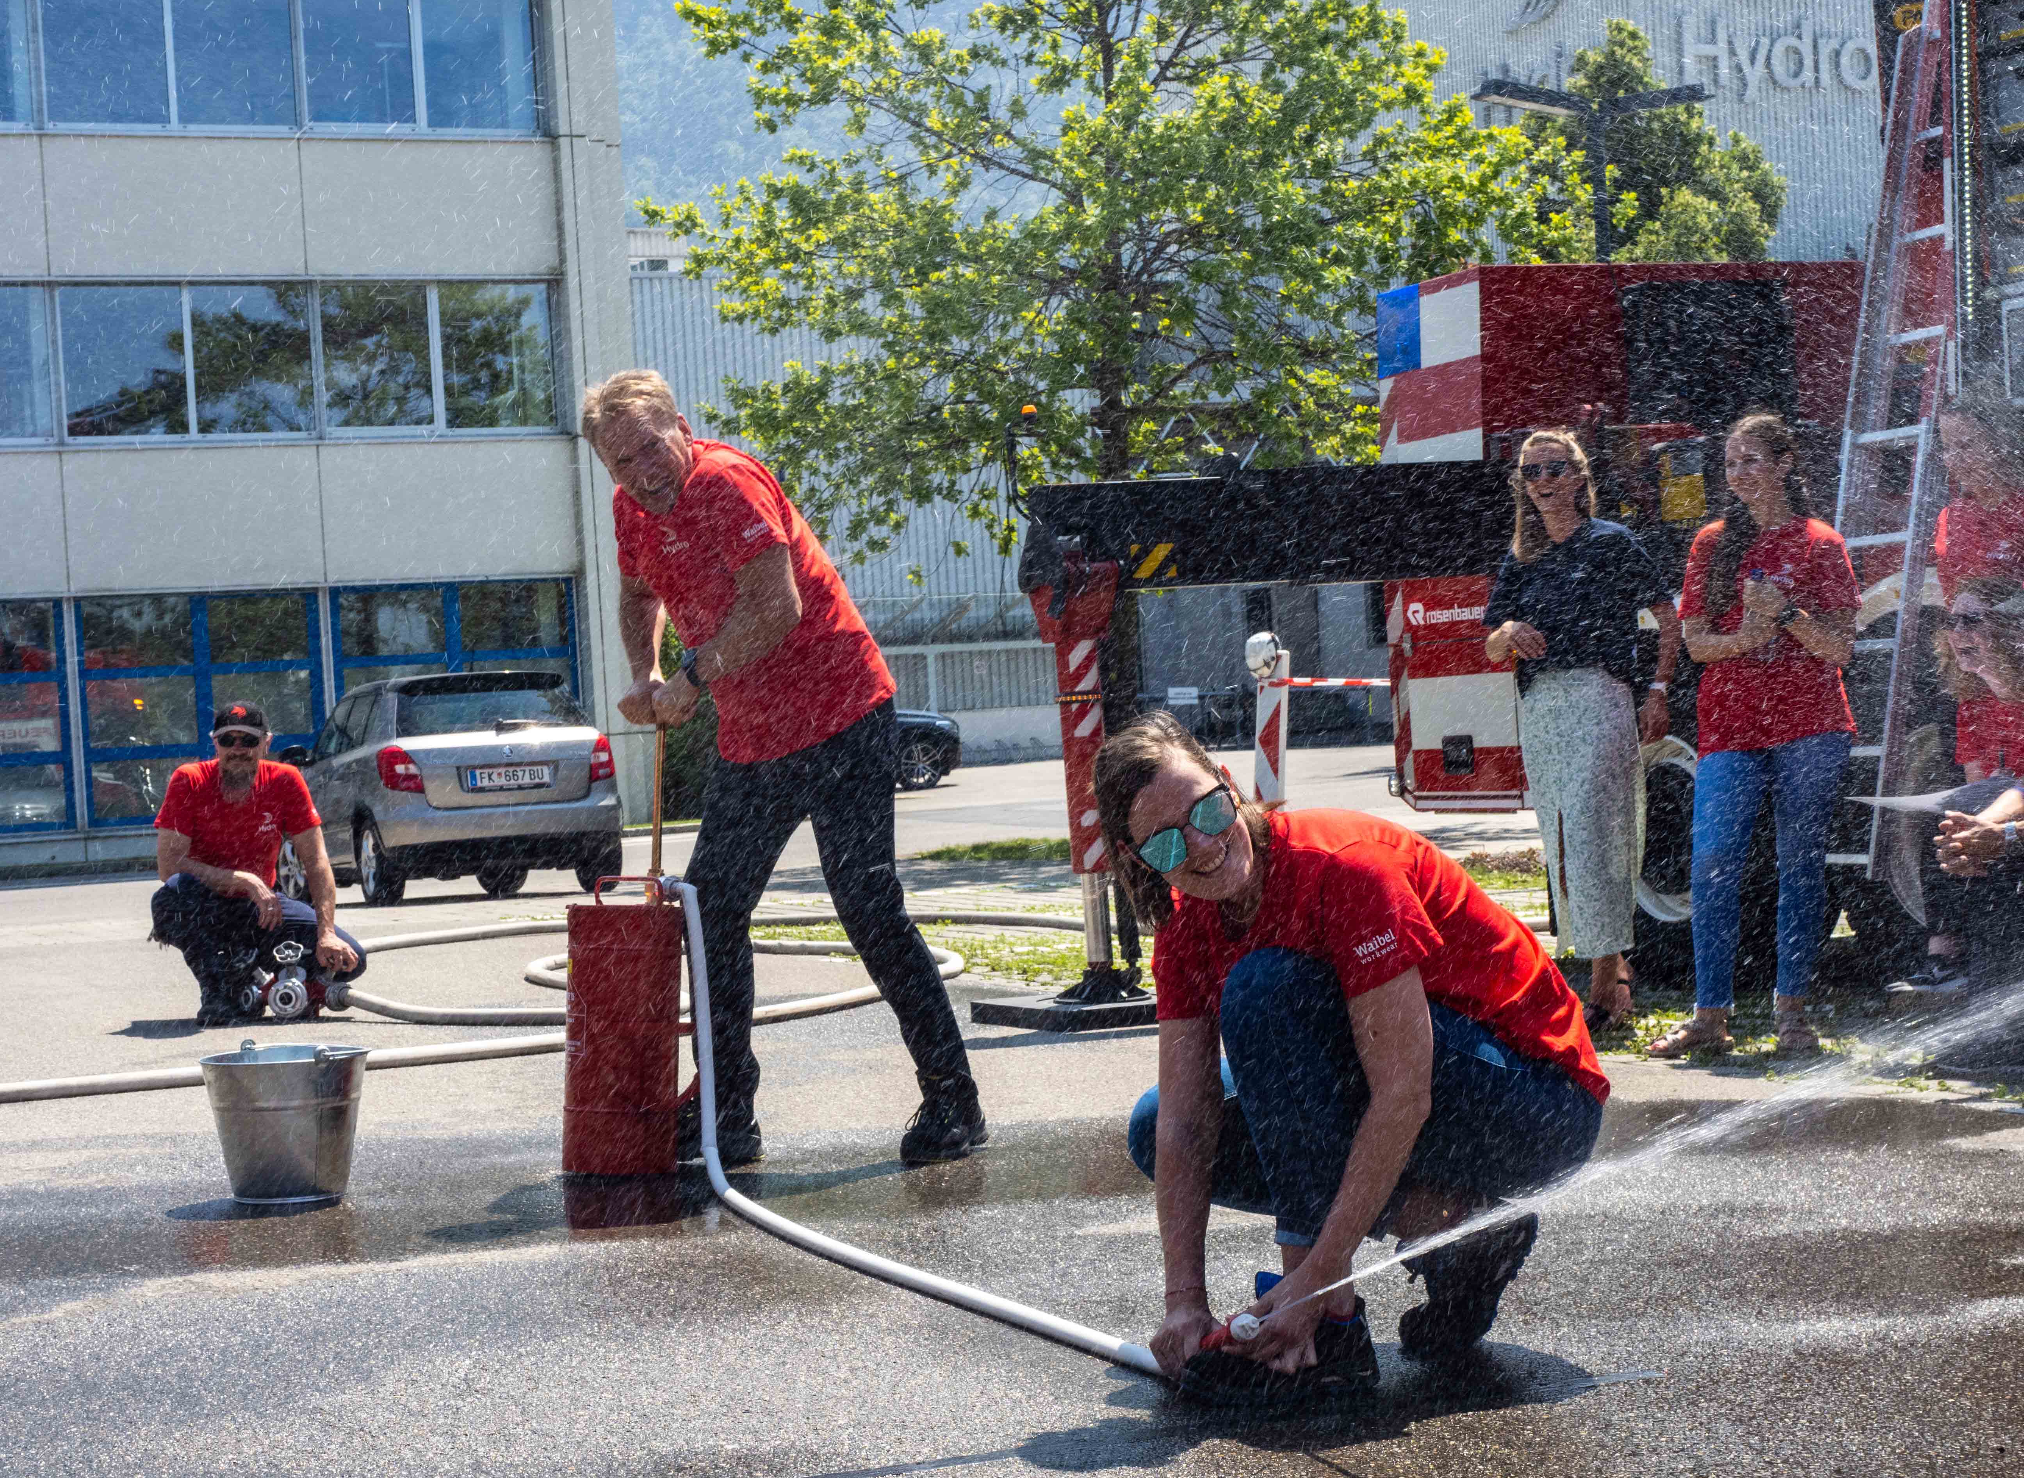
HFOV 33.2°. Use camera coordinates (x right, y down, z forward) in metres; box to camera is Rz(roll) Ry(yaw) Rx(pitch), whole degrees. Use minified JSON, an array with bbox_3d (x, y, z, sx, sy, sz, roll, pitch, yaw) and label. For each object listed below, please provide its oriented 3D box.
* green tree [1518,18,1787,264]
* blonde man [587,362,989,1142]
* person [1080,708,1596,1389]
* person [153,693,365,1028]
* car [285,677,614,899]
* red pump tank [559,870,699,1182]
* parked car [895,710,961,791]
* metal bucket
[{"bbox_3d":[8.100,-4.360,42.000,4.300,9.200,4.300,-3,0,0],"label":"green tree"},{"bbox_3d":[-0.465,0.060,6.600,0.720,1.540,0.550,-4,1,-37],"label":"blonde man"},{"bbox_3d":[0.425,0.382,4.250,0.680,0.840,0.500,-4,1,-38],"label":"person"},{"bbox_3d":[-2.470,0.411,11.100,0.680,1.040,0.700,-3,0,-12],"label":"person"},{"bbox_3d":[-3.962,0.385,23.420,1.650,1.490,4.000,-3,-2,-23],"label":"car"},{"bbox_3d":[-0.767,0.575,6.800,0.270,0.590,0.230,1,0,0],"label":"red pump tank"},{"bbox_3d":[-2.850,0.030,43.200,4.500,1.520,1.830,-4,0,-28],"label":"parked car"},{"bbox_3d":[-1.430,0.752,6.660,0.330,0.285,0.330,-3,0,0],"label":"metal bucket"}]

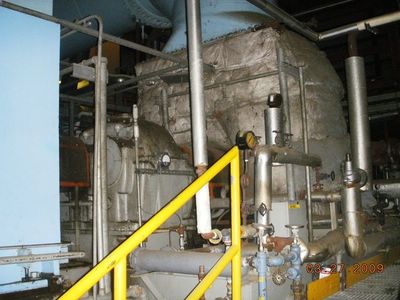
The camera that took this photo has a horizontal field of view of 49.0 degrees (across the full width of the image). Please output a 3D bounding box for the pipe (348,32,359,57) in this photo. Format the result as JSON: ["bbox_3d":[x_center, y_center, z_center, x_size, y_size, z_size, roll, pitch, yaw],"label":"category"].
[{"bbox_3d":[1.508,-1.036,4.313,0.089,0.243,0.089,-2,-6,0],"label":"pipe"}]

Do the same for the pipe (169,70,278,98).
[{"bbox_3d":[0.229,-0.780,5.351,1.584,0.033,0.033,-7,-7,35],"label":"pipe"}]

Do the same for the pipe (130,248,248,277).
[{"bbox_3d":[-0.128,0.901,3.579,1.155,0.177,0.177,-7,-7,35],"label":"pipe"}]

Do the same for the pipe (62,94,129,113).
[{"bbox_3d":[-1.593,-0.707,6.878,0.085,0.085,1.420,-7,-7,35],"label":"pipe"}]

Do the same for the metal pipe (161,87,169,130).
[{"bbox_3d":[-0.460,-0.539,5.830,0.070,0.567,0.070,-2,-6,0],"label":"metal pipe"}]

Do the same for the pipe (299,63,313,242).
[{"bbox_3d":[1.292,0.035,5.415,0.042,2.154,0.042,-2,-6,0],"label":"pipe"}]

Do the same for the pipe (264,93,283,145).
[{"bbox_3d":[0.569,-0.242,3.472,0.125,0.416,0.125,-2,-6,0],"label":"pipe"}]

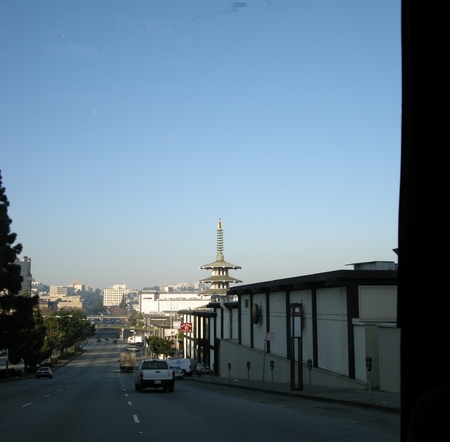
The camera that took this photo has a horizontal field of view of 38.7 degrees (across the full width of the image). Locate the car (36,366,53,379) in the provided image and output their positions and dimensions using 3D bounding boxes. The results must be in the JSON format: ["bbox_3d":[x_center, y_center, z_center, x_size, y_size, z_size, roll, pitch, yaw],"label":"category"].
[{"bbox_3d":[-22.847,19.337,81.613,1.710,1.400,4.500,1,-12,-9],"label":"car"}]

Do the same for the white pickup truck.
[{"bbox_3d":[-3.959,8.710,36.190,1.850,1.750,5.200,1,-13,-10],"label":"white pickup truck"}]

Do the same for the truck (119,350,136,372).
[{"bbox_3d":[-14.286,20.806,94.658,2.270,2.820,6.400,1,-10,-9],"label":"truck"}]

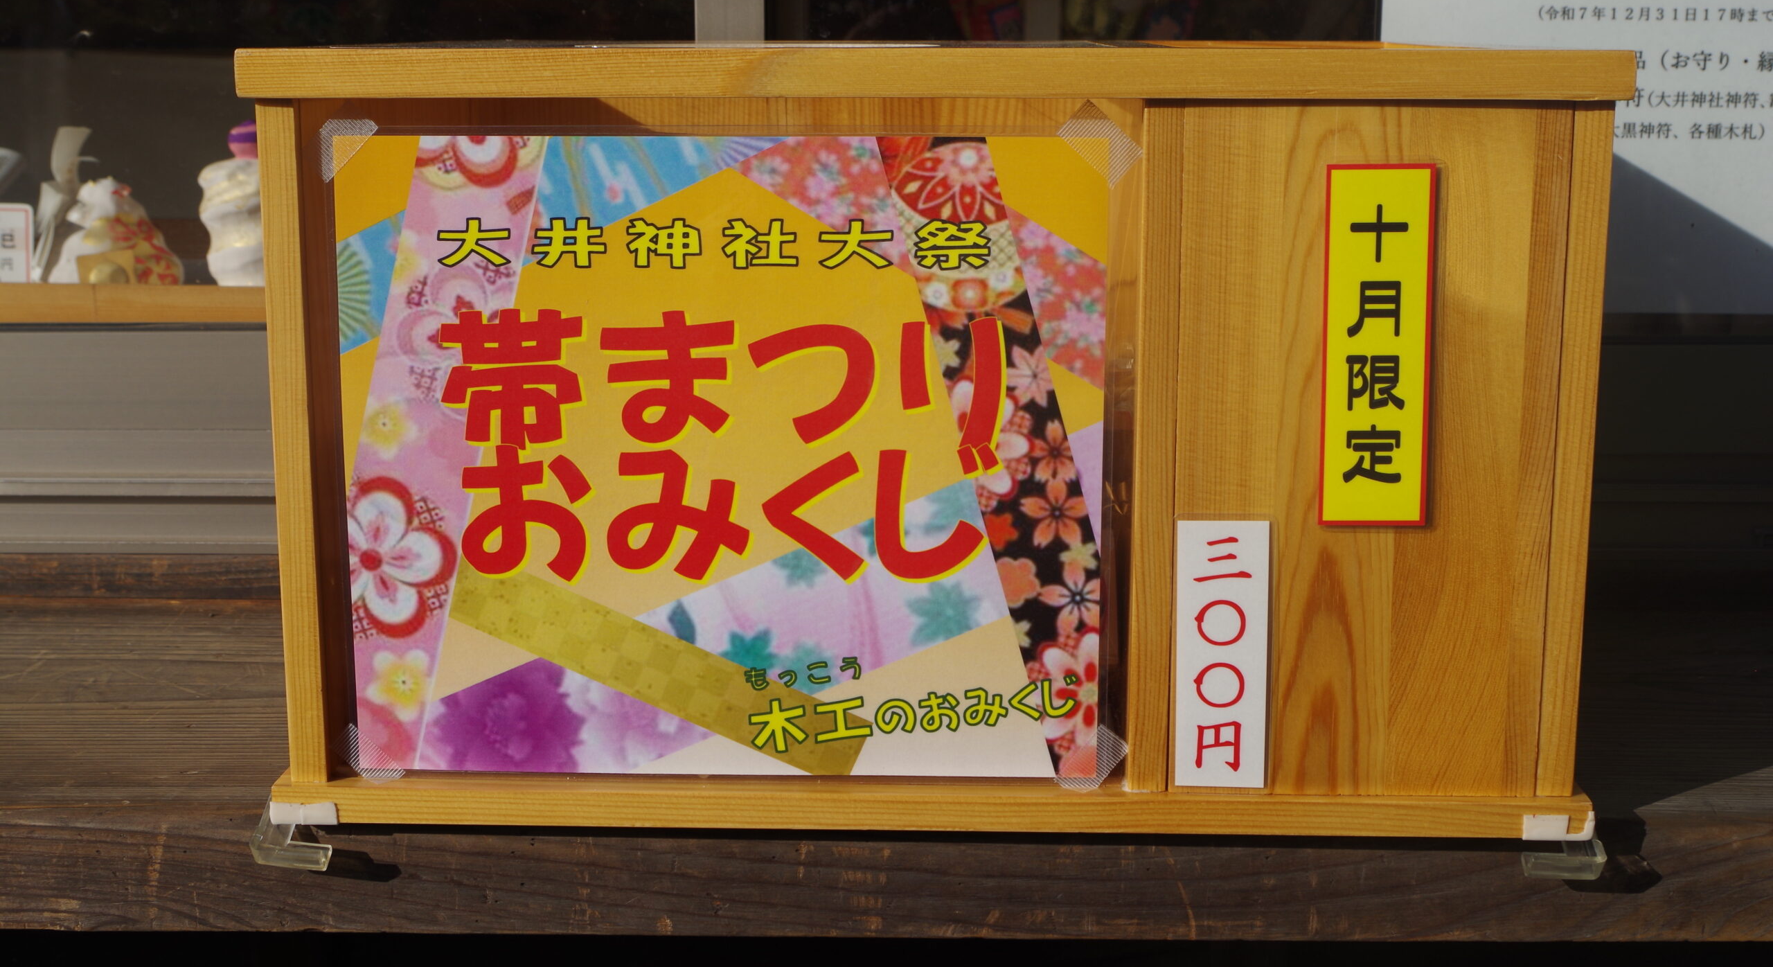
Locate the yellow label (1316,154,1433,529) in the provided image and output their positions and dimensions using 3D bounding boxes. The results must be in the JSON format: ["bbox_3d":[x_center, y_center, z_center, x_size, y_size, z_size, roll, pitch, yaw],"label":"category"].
[{"bbox_3d":[0.156,-0.043,0.718,0.034,0.116,0.003,0,11,2],"label":"yellow label"}]

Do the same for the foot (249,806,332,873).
[{"bbox_3d":[-0.199,0.118,0.761,0.026,0.017,0.026,0,11,2],"label":"foot"}]

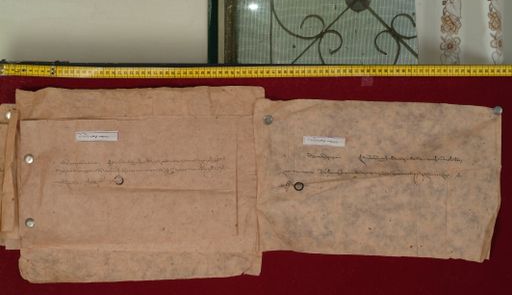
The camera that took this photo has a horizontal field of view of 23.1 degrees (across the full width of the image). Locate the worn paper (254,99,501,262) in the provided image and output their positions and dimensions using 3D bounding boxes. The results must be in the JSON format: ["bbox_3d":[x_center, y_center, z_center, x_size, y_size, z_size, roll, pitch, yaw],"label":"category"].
[{"bbox_3d":[0.204,0.055,2.111,0.420,0.263,0.010,3,0,0],"label":"worn paper"}]

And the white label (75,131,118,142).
[{"bbox_3d":[-0.268,-0.018,2.111,0.072,0.017,0.002,0,0,0],"label":"white label"}]

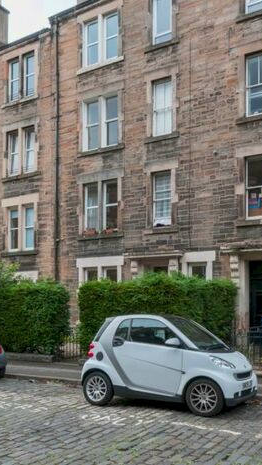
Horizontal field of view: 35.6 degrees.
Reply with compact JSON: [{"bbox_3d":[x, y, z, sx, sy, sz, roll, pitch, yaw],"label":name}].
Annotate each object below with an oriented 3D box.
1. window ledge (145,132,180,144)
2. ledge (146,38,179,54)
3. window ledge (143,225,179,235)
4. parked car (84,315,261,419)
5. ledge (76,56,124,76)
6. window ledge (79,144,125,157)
[{"bbox_3d":[1.120,-3.407,14.798,1.369,0.180,0.200,-5,-7,28],"label":"window ledge"},{"bbox_3d":[1.120,-6.744,14.798,1.363,0.180,0.200,-5,-7,28],"label":"ledge"},{"bbox_3d":[1.142,-0.047,14.372,1.325,0.180,0.260,-2,-5,29],"label":"window ledge"},{"bbox_3d":[0.653,2.142,7.044,2.690,1.540,1.580,-5,-11,29],"label":"parked car"},{"bbox_3d":[-1.135,-6.451,15.925,2.161,0.180,0.260,-2,-5,29],"label":"ledge"},{"bbox_3d":[-1.100,-3.123,15.757,2.094,0.180,0.260,-2,-5,29],"label":"window ledge"}]

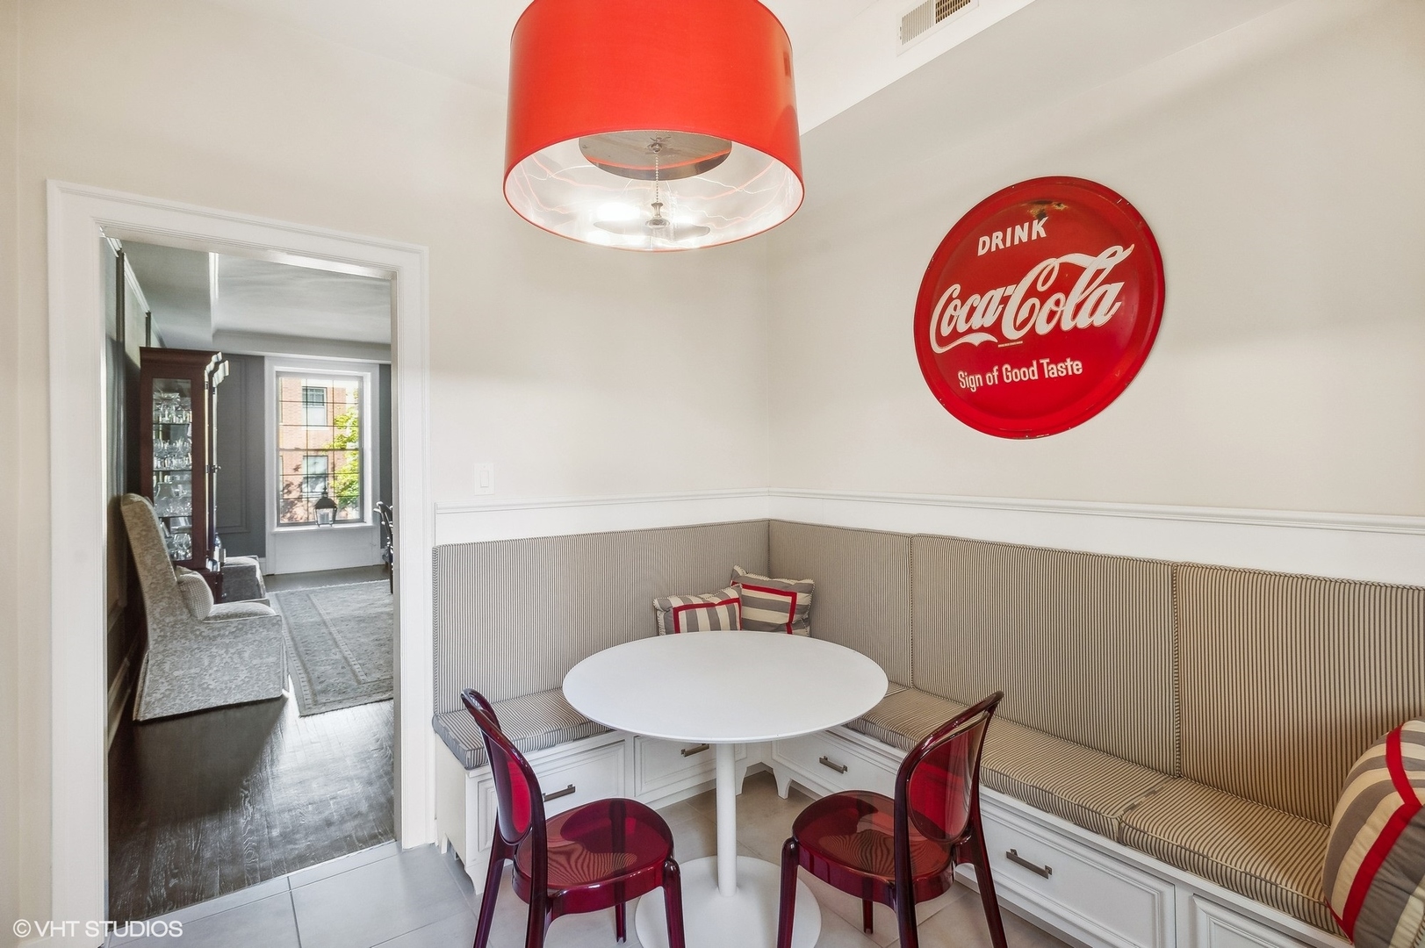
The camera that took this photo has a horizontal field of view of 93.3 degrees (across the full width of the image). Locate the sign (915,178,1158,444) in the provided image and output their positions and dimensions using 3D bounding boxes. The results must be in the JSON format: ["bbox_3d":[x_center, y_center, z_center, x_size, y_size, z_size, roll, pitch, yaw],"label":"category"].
[{"bbox_3d":[1.084,-0.568,2.365,0.070,0.900,0.900,-3,2,-36],"label":"sign"}]

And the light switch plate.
[{"bbox_3d":[-0.895,0.021,2.641,0.077,0.126,0.012,-1,1,-36],"label":"light switch plate"}]

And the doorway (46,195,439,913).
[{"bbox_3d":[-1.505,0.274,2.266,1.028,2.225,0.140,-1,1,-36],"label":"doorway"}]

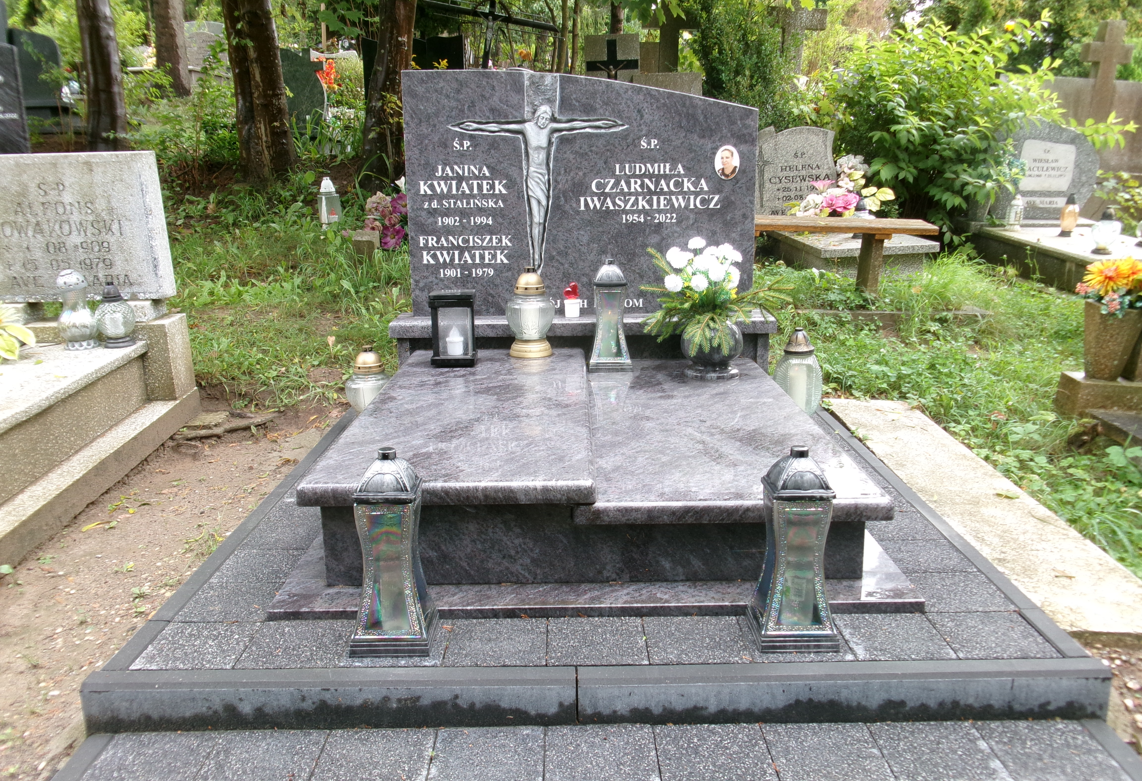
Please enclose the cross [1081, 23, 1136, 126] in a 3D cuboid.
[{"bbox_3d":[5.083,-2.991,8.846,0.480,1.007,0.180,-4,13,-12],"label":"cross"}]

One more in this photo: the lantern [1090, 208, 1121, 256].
[{"bbox_3d":[3.004,-0.899,5.188,0.174,0.242,0.174,-1,13,0],"label":"lantern"}]

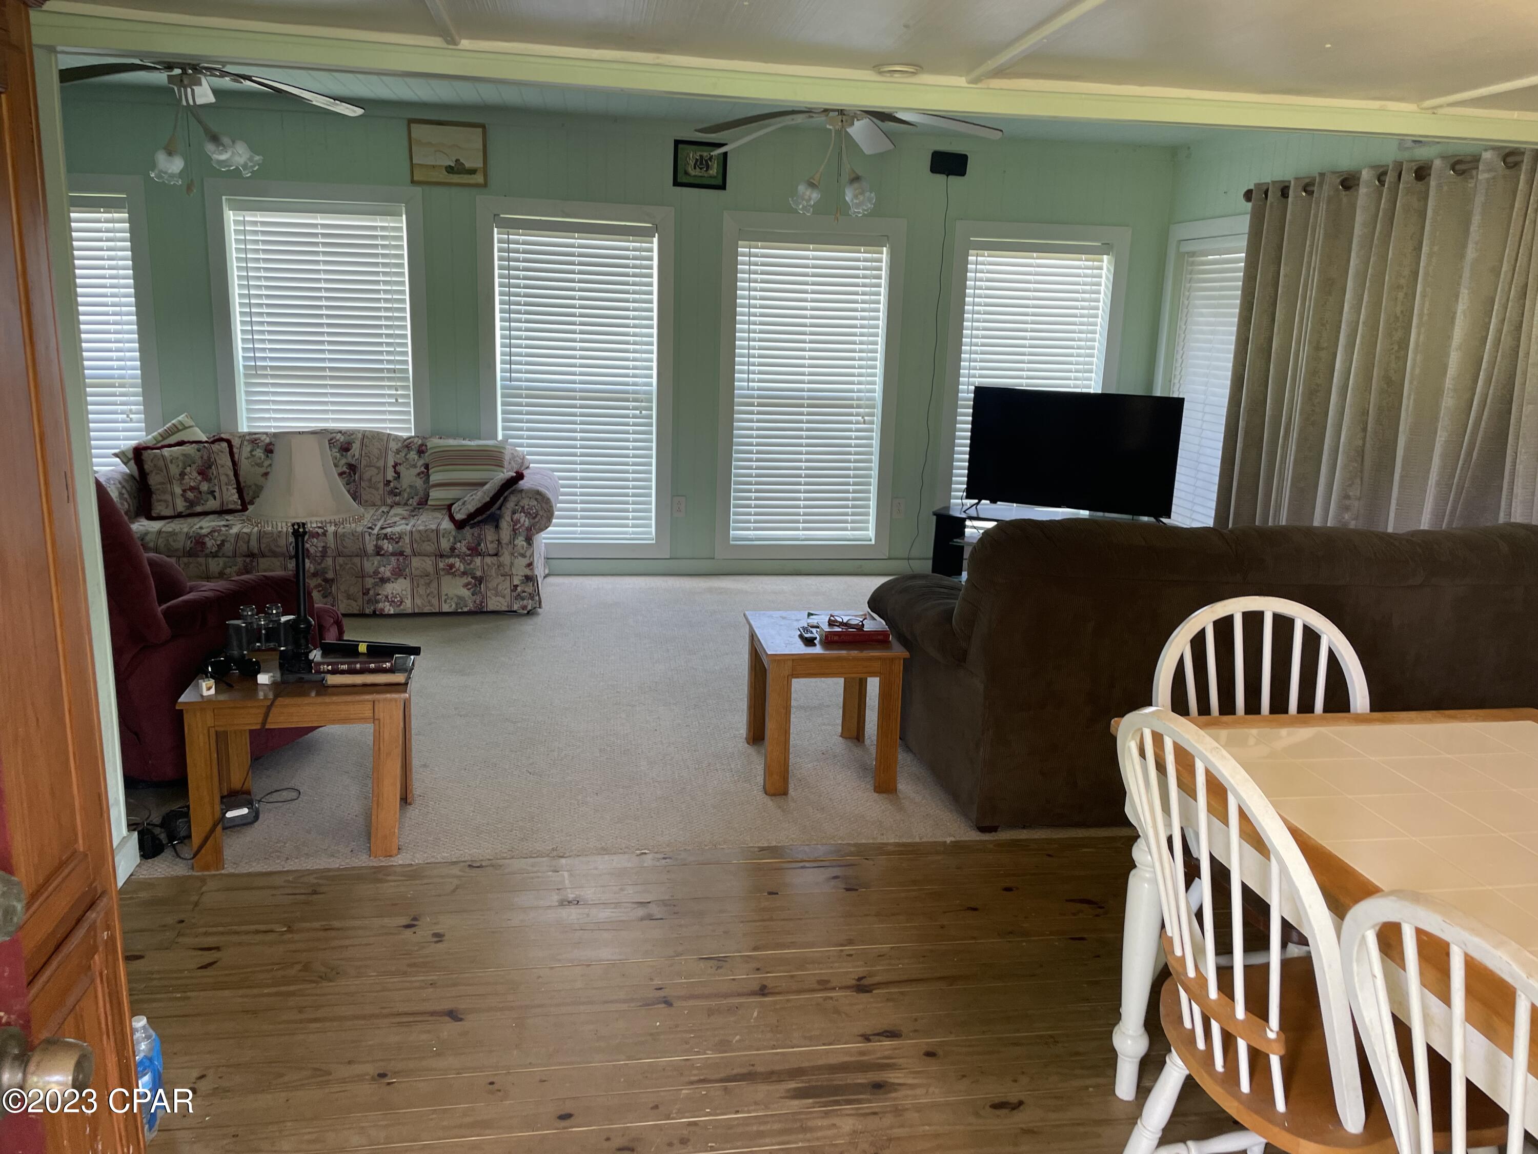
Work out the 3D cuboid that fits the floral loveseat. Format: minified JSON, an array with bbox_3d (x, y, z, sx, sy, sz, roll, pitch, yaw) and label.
[{"bbox_3d":[-2.234,-0.315,5.979,2.271,0.853,0.897,0,12,-10],"label":"floral loveseat"}]

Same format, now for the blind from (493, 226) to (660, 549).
[{"bbox_3d":[-1.055,-1.044,6.372,0.860,1.750,0.060,0,13,-10],"label":"blind"}]

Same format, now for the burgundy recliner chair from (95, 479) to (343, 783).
[{"bbox_3d":[-2.051,0.078,3.815,0.880,1.000,0.920,7,14,24],"label":"burgundy recliner chair"}]

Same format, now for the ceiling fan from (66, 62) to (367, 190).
[{"bbox_3d":[-2.038,-1.680,4.034,1.300,0.640,1.300,0,13,-10],"label":"ceiling fan"}]

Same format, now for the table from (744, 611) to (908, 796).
[{"bbox_3d":[0.169,0.415,3.919,0.448,0.470,0.551,1,12,-7],"label":"table"}]

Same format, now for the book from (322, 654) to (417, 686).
[{"bbox_3d":[-1.085,0.253,3.155,0.215,0.035,0.160,0,13,-10],"label":"book"}]

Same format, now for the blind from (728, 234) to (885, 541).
[{"bbox_3d":[0.232,-1.083,6.782,0.875,1.798,0.066,0,12,-10],"label":"blind"}]

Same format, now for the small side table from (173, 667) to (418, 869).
[{"bbox_3d":[-1.283,0.489,3.220,0.540,0.468,0.455,-1,13,-13],"label":"small side table"}]

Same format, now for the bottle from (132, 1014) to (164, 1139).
[{"bbox_3d":[-1.108,0.892,2.054,0.068,0.240,0.068,0,12,-10],"label":"bottle"}]

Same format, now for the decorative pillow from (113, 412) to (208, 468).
[{"bbox_3d":[-2.998,-0.577,5.806,0.419,0.419,0.132,-33,-6,-24],"label":"decorative pillow"}]

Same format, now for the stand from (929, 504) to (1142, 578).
[{"bbox_3d":[1.565,-0.109,6.372,1.300,0.460,0.460,7,14,23],"label":"stand"}]

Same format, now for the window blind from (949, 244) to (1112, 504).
[{"bbox_3d":[1.581,-1.086,7.011,0.882,1.798,0.066,0,12,-10],"label":"window blind"}]

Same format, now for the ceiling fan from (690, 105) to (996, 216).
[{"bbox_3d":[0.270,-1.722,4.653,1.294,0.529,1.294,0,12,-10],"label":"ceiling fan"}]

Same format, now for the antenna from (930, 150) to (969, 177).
[{"bbox_3d":[0.999,-2.286,6.399,0.217,0.120,0.015,0,13,-10],"label":"antenna"}]

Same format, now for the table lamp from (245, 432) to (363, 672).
[{"bbox_3d":[-1.270,-0.065,3.149,0.300,0.648,0.300,0,13,-10],"label":"table lamp"}]

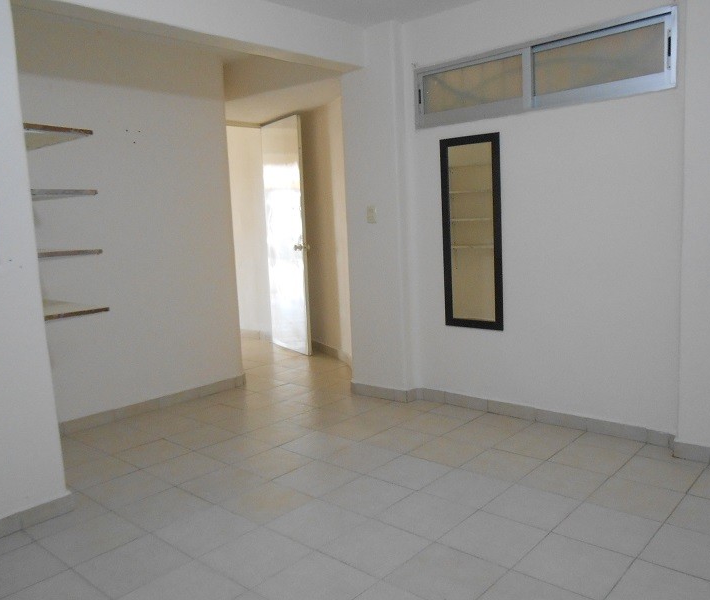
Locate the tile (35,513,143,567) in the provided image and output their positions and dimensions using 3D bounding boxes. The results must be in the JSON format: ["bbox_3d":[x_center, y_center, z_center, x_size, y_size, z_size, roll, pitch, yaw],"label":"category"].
[{"bbox_3d":[-1.030,0.938,2.364,0.306,0.010,0.306,4,9,41],"label":"tile"}]

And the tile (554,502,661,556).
[{"bbox_3d":[0.939,0.844,2.212,0.304,0.009,0.304,3,9,42],"label":"tile"}]

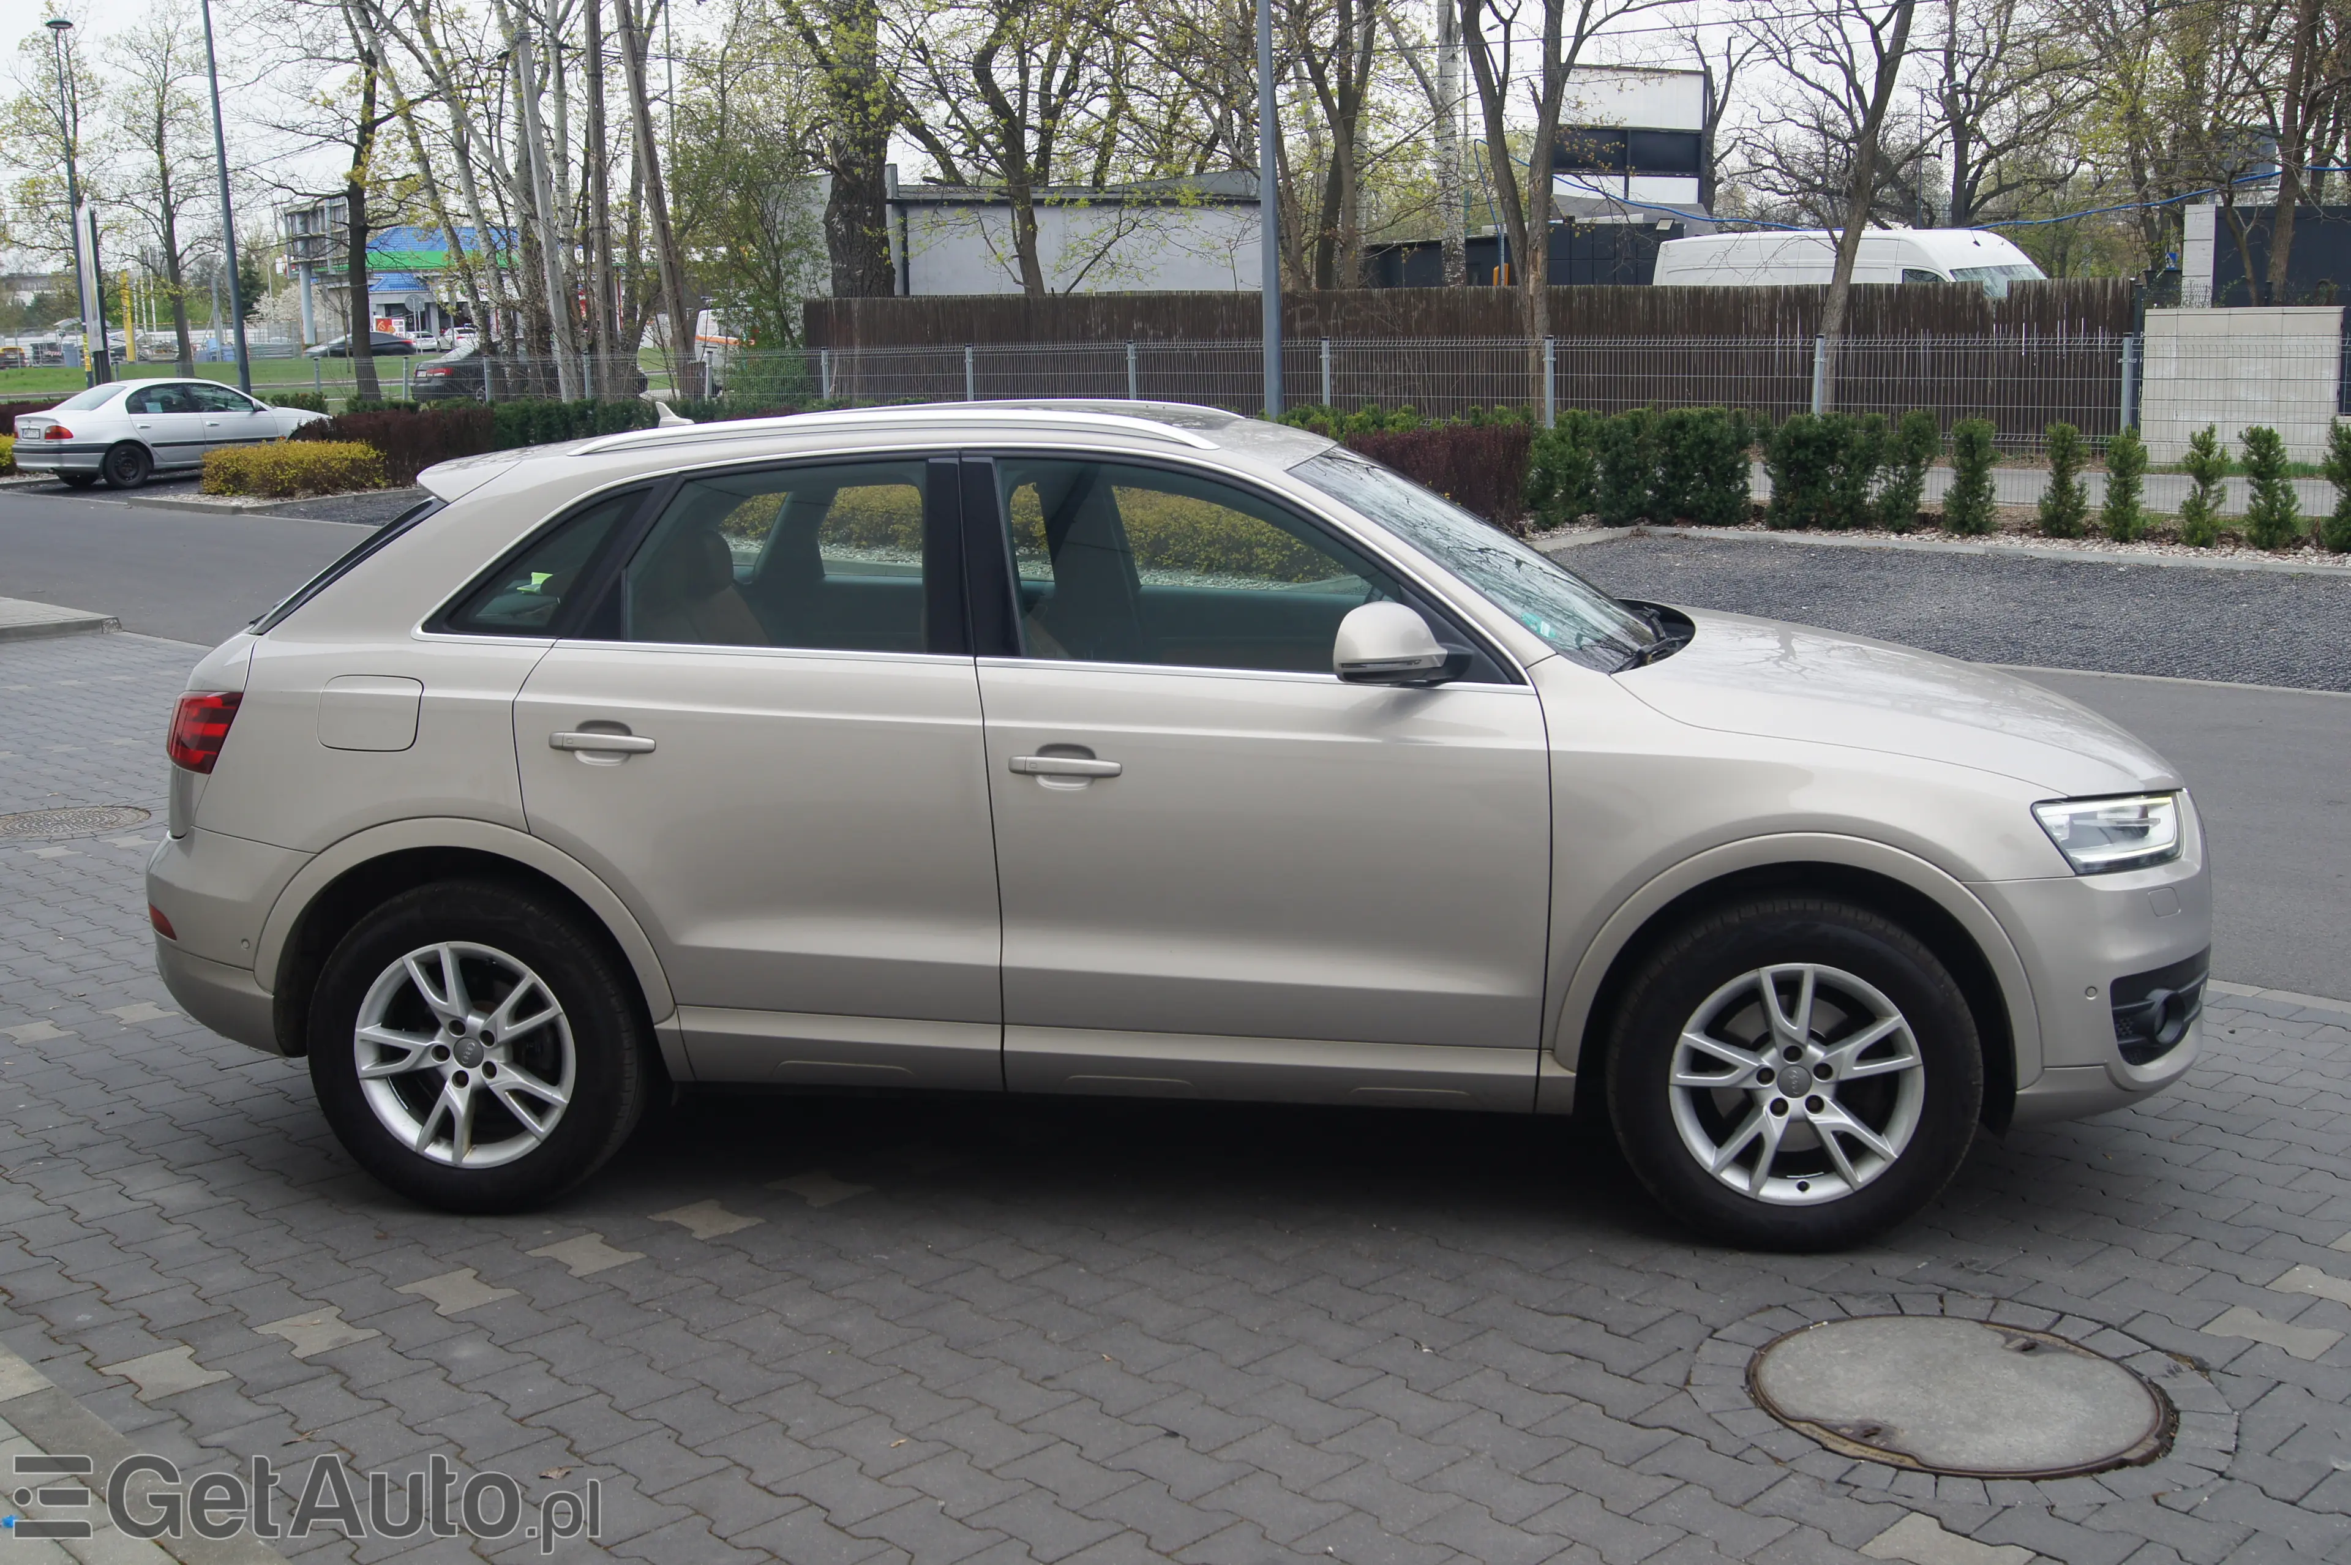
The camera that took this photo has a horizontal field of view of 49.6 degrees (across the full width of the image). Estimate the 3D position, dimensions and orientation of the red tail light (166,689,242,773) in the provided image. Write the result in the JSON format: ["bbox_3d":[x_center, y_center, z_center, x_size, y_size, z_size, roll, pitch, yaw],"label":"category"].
[{"bbox_3d":[-1.986,-0.138,5.266,0.300,0.175,0.380,0,10,7],"label":"red tail light"}]

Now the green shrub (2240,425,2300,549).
[{"bbox_3d":[7.355,-1.986,17.100,0.420,0.830,0.420,3,11,23],"label":"green shrub"}]

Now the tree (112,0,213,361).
[{"bbox_3d":[-25.472,-14.658,64.000,2.700,10.000,2.700,-1,10,0],"label":"tree"}]

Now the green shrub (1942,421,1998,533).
[{"bbox_3d":[5.828,-2.230,18.650,0.410,0.840,0.410,2,11,17],"label":"green shrub"}]

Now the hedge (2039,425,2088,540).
[{"bbox_3d":[6.326,-2.144,18.150,0.370,0.840,0.370,2,11,19],"label":"hedge"}]

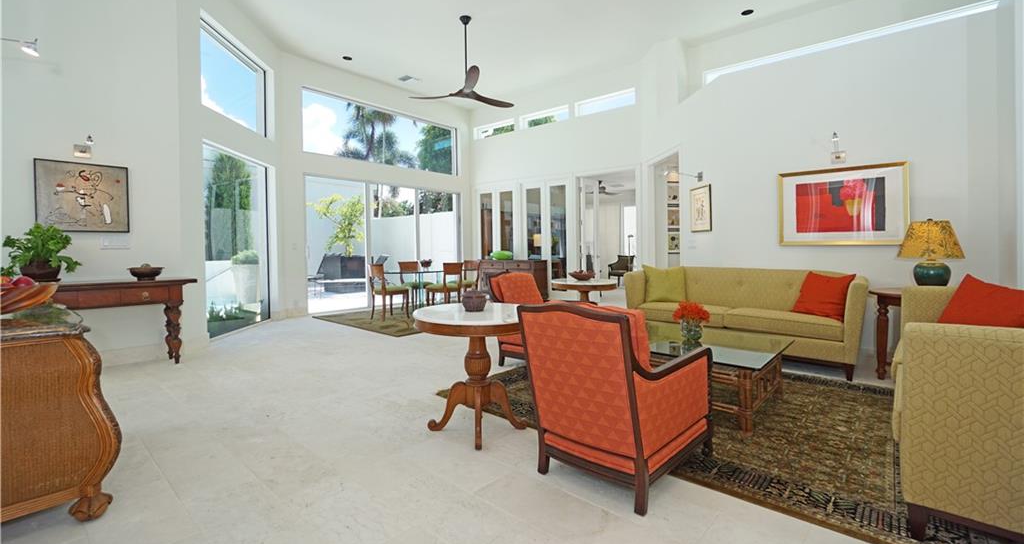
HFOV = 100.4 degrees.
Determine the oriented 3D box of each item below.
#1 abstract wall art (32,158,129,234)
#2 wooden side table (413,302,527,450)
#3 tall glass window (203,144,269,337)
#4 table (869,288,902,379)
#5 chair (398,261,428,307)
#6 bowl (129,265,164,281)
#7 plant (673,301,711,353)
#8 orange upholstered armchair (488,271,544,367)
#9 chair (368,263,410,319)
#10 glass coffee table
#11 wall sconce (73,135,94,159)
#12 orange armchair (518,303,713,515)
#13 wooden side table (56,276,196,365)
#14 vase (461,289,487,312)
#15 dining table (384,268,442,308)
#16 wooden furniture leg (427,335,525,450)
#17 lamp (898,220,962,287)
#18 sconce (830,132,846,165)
[{"bbox_3d":[-3.954,-0.690,3.952,0.043,0.635,0.608,2,4,42],"label":"abstract wall art"},{"bbox_3d":[-0.208,0.599,2.586,0.749,0.732,0.749,0,3,0],"label":"wooden side table"},{"bbox_3d":[-3.916,-0.406,6.134,0.090,2.420,1.580,-1,3,-5],"label":"tall glass window"},{"bbox_3d":[3.500,0.529,3.569,0.738,0.729,0.738,2,4,42],"label":"table"},{"bbox_3d":[-1.729,0.283,7.808,0.575,0.895,0.456,2,4,42],"label":"chair"},{"bbox_3d":[-3.593,0.015,4.192,0.270,0.155,0.270,2,4,45],"label":"bowl"},{"bbox_3d":[1.418,0.383,3.370,0.290,0.335,0.290,2,4,41],"label":"plant"},{"bbox_3d":[0.333,0.480,4.244,0.840,0.880,0.680,1,3,31],"label":"orange upholstered armchair"},{"bbox_3d":[-2.034,0.320,7.056,0.456,0.895,0.553,2,4,42],"label":"chair"},{"bbox_3d":[1.316,0.719,3.200,1.194,0.414,1.009,2,4,42],"label":"glass coffee table"},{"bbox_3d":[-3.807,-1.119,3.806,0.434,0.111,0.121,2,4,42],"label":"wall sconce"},{"bbox_3d":[0.559,0.592,2.270,0.690,0.880,0.860,2,4,40],"label":"orange armchair"},{"bbox_3d":[-3.837,0.520,3.940,0.410,0.835,1.420,2,4,45],"label":"wooden side table"},{"bbox_3d":[-0.228,0.179,2.604,0.148,0.105,0.148,0,3,0],"label":"vase"},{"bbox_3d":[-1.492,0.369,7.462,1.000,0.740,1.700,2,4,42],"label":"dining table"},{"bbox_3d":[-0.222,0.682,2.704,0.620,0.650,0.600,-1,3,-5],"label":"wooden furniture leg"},{"bbox_3d":[3.648,-0.153,3.718,0.430,0.610,0.430,2,4,41],"label":"lamp"},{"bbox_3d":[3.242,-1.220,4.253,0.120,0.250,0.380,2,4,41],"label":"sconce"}]

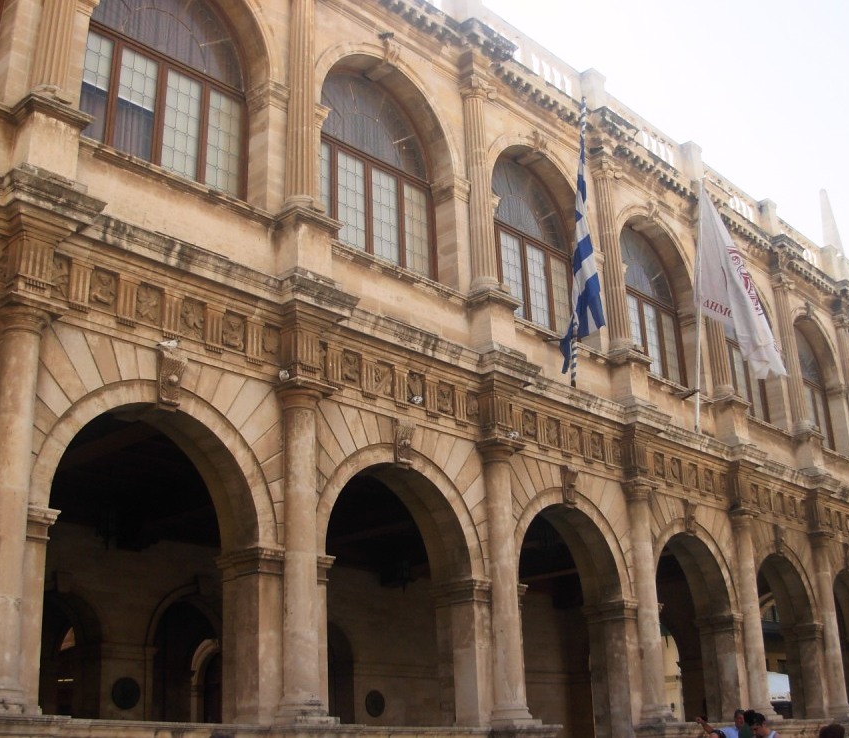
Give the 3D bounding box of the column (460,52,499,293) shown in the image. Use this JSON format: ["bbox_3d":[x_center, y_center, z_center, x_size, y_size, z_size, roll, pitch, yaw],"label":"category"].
[{"bbox_3d":[0.872,-2.936,16.660,0.461,4.153,0.497,-2,-21,-1],"label":"column"}]

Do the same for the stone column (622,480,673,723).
[{"bbox_3d":[3.960,4.066,19.096,0.500,4.400,0.640,-21,-28,40],"label":"stone column"}]

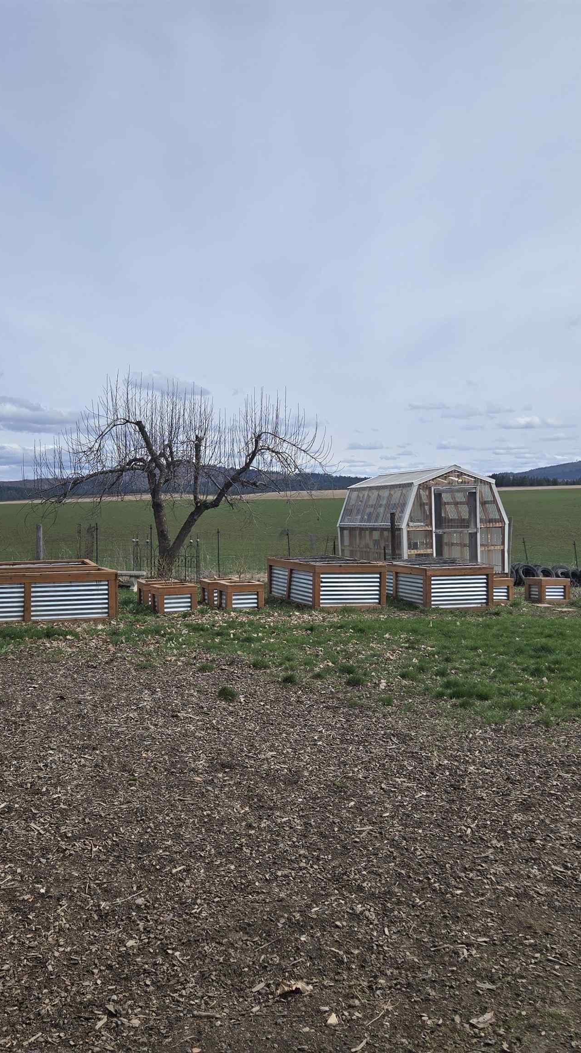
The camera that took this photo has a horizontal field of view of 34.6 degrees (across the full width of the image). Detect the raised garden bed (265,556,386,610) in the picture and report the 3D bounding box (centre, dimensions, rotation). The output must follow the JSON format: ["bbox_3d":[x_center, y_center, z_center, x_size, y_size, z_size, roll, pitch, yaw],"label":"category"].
[{"bbox_3d":[0.599,0.975,16.410,1.270,0.700,2.550,0,1,-19],"label":"raised garden bed"}]

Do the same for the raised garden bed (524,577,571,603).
[{"bbox_3d":[5.077,1.250,18.390,0.630,0.460,0.630,0,1,-15],"label":"raised garden bed"}]

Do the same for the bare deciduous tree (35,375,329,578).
[{"bbox_3d":[-2.500,-1.100,21.500,6.800,4.800,6.000,0,1,0],"label":"bare deciduous tree"}]

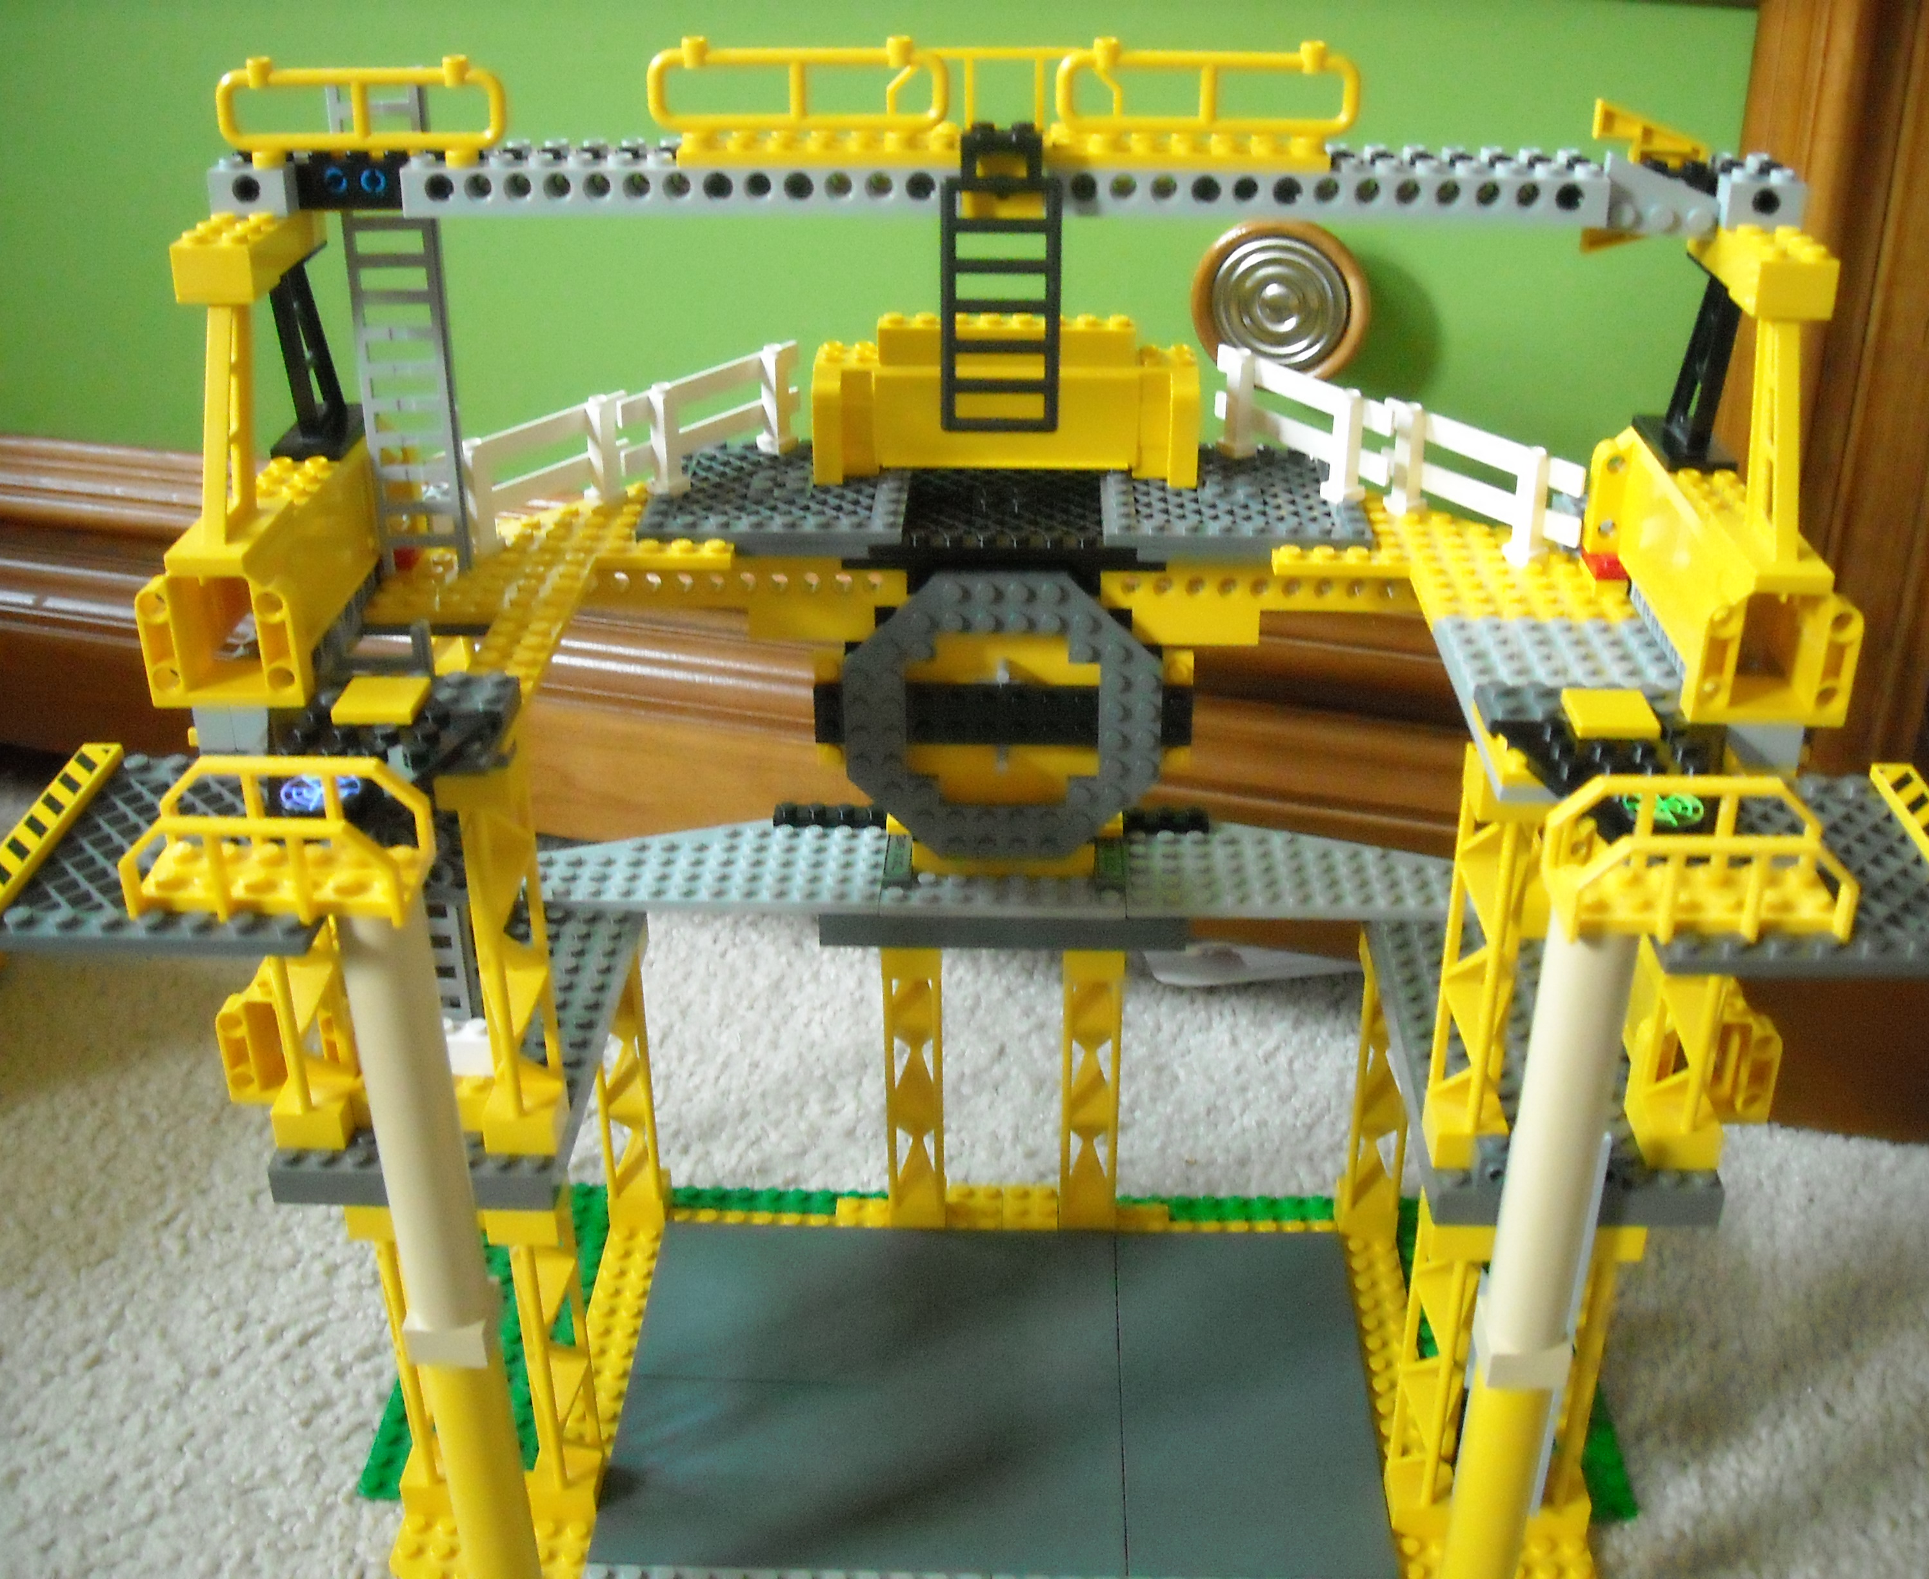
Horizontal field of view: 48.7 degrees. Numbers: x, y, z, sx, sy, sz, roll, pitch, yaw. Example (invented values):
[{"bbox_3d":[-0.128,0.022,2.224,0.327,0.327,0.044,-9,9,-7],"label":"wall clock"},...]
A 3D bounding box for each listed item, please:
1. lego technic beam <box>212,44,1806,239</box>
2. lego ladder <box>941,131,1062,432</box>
[{"bbox_3d":[0.008,-0.132,0.430,0.317,0.034,0.026,1,27,2],"label":"lego technic beam"},{"bbox_3d":[0.007,-0.102,0.429,0.024,0.062,0.007,0,28,2],"label":"lego ladder"}]

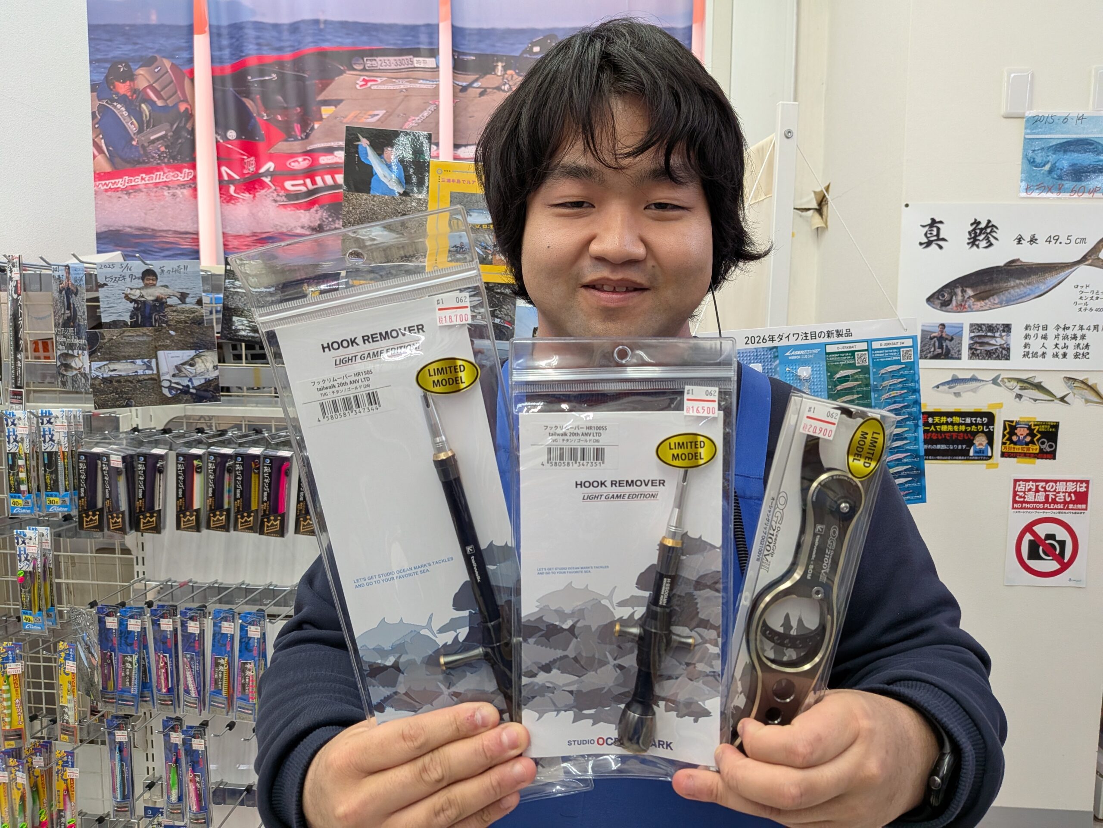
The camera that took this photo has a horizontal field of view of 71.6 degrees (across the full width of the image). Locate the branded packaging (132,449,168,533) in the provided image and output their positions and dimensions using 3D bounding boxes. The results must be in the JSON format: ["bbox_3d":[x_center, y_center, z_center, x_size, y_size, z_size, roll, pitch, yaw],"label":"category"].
[{"bbox_3d":[-0.593,0.114,1.130,0.038,0.121,0.025,4,10,1],"label":"branded packaging"}]

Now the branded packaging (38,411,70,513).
[{"bbox_3d":[-0.722,0.069,1.115,0.037,0.151,0.011,0,5,0],"label":"branded packaging"}]

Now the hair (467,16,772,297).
[{"bbox_3d":[0.060,-0.221,0.665,0.245,0.245,0.225,1,6,5],"label":"hair"}]

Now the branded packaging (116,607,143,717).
[{"bbox_3d":[-0.625,0.366,1.135,0.034,0.158,0.013,4,6,2],"label":"branded packaging"}]

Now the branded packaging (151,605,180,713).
[{"bbox_3d":[-0.583,0.369,1.152,0.033,0.158,0.022,1,6,7],"label":"branded packaging"}]

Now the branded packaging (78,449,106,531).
[{"bbox_3d":[-0.656,0.110,1.100,0.037,0.119,0.023,4,12,-8],"label":"branded packaging"}]

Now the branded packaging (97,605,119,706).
[{"bbox_3d":[-0.661,0.363,1.150,0.034,0.158,0.013,2,6,3],"label":"branded packaging"}]

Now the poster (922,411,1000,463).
[{"bbox_3d":[1.077,0.061,2.035,0.212,0.148,0.004,1,5,3],"label":"poster"}]

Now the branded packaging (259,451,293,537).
[{"bbox_3d":[-0.389,0.113,1.080,0.037,0.119,0.023,6,14,-7],"label":"branded packaging"}]

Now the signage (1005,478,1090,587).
[{"bbox_3d":[1.336,0.319,2.060,0.210,0.297,0.004,1,5,3],"label":"signage"}]

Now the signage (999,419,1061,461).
[{"bbox_3d":[1.242,0.067,1.985,0.144,0.105,0.008,1,6,4],"label":"signage"}]

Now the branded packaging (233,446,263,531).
[{"bbox_3d":[-0.444,0.112,1.120,0.038,0.121,0.025,4,10,1],"label":"branded packaging"}]

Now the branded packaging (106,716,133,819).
[{"bbox_3d":[-0.665,0.545,1.178,0.033,0.156,0.021,1,6,5],"label":"branded packaging"}]

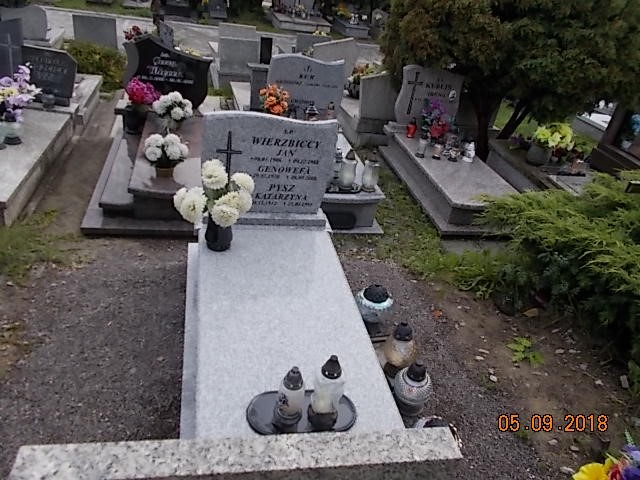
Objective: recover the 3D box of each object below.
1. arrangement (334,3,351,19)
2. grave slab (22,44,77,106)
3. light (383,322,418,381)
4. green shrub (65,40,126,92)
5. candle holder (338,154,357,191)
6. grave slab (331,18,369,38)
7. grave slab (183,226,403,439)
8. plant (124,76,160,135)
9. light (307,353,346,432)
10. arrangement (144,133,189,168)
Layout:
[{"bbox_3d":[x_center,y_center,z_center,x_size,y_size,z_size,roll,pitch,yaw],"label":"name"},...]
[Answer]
[{"bbox_3d":[0.473,-4.647,9.781,0.320,0.310,0.300,1,33,-14],"label":"arrangement"},{"bbox_3d":[-2.360,-1.431,4.210,0.420,0.460,0.100,0,33,-14],"label":"grave slab"},{"bbox_3d":[0.353,0.490,2.119,0.142,0.305,0.142,-3,34,-11],"label":"light"},{"bbox_3d":[-2.475,-1.986,5.346,0.680,0.440,0.550,0,34,-14],"label":"green shrub"},{"bbox_3d":[0.193,-0.470,3.254,0.120,0.250,0.120,0,34,-14],"label":"candle holder"},{"bbox_3d":[0.683,-5.072,11.496,0.580,0.220,1.300,0,33,-14],"label":"grave slab"},{"bbox_3d":[-0.194,0.410,2.163,0.760,0.220,1.420,0,34,-14],"label":"grave slab"},{"bbox_3d":[-1.385,-1.039,3.712,0.270,0.440,0.270,1,33,-14],"label":"plant"},{"bbox_3d":[0.024,0.497,1.587,0.107,0.325,0.107,-1,34,-13],"label":"light"},{"bbox_3d":[-0.952,-0.538,2.986,0.260,0.250,0.250,1,33,-14],"label":"arrangement"}]

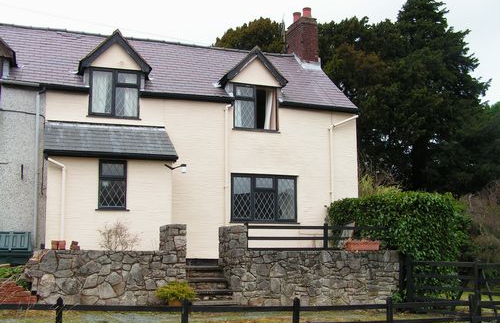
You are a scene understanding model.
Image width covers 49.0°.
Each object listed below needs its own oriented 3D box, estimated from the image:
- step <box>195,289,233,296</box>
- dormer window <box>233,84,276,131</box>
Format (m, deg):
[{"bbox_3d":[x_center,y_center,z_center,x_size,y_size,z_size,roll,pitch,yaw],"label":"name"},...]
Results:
[{"bbox_3d":[-0.791,2.477,10.334,0.880,0.120,0.400,2,-8,-17],"label":"step"},{"bbox_3d":[0.170,-1.377,14.213,1.200,1.180,0.110,2,-8,-17],"label":"dormer window"}]

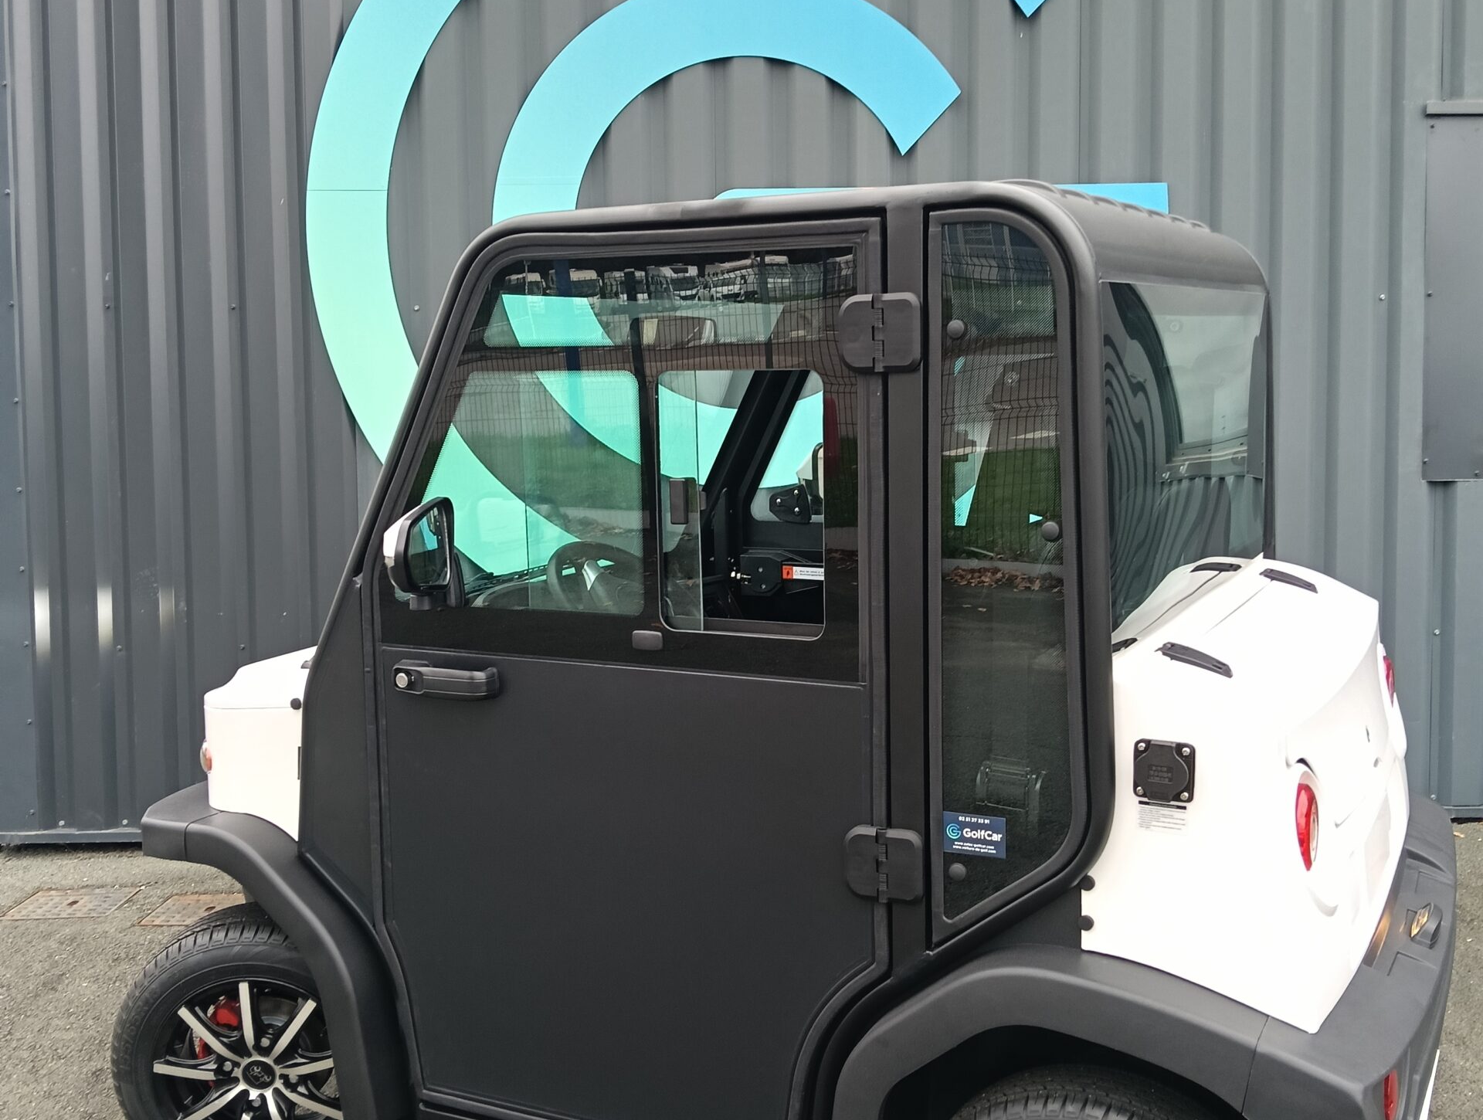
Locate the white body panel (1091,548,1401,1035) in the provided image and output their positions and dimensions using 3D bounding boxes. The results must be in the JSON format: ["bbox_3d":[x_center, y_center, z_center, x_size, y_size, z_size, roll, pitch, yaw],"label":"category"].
[{"bbox_3d":[0.899,0.291,2.481,0.390,0.600,1.150,2,5,28],"label":"white body panel"}]

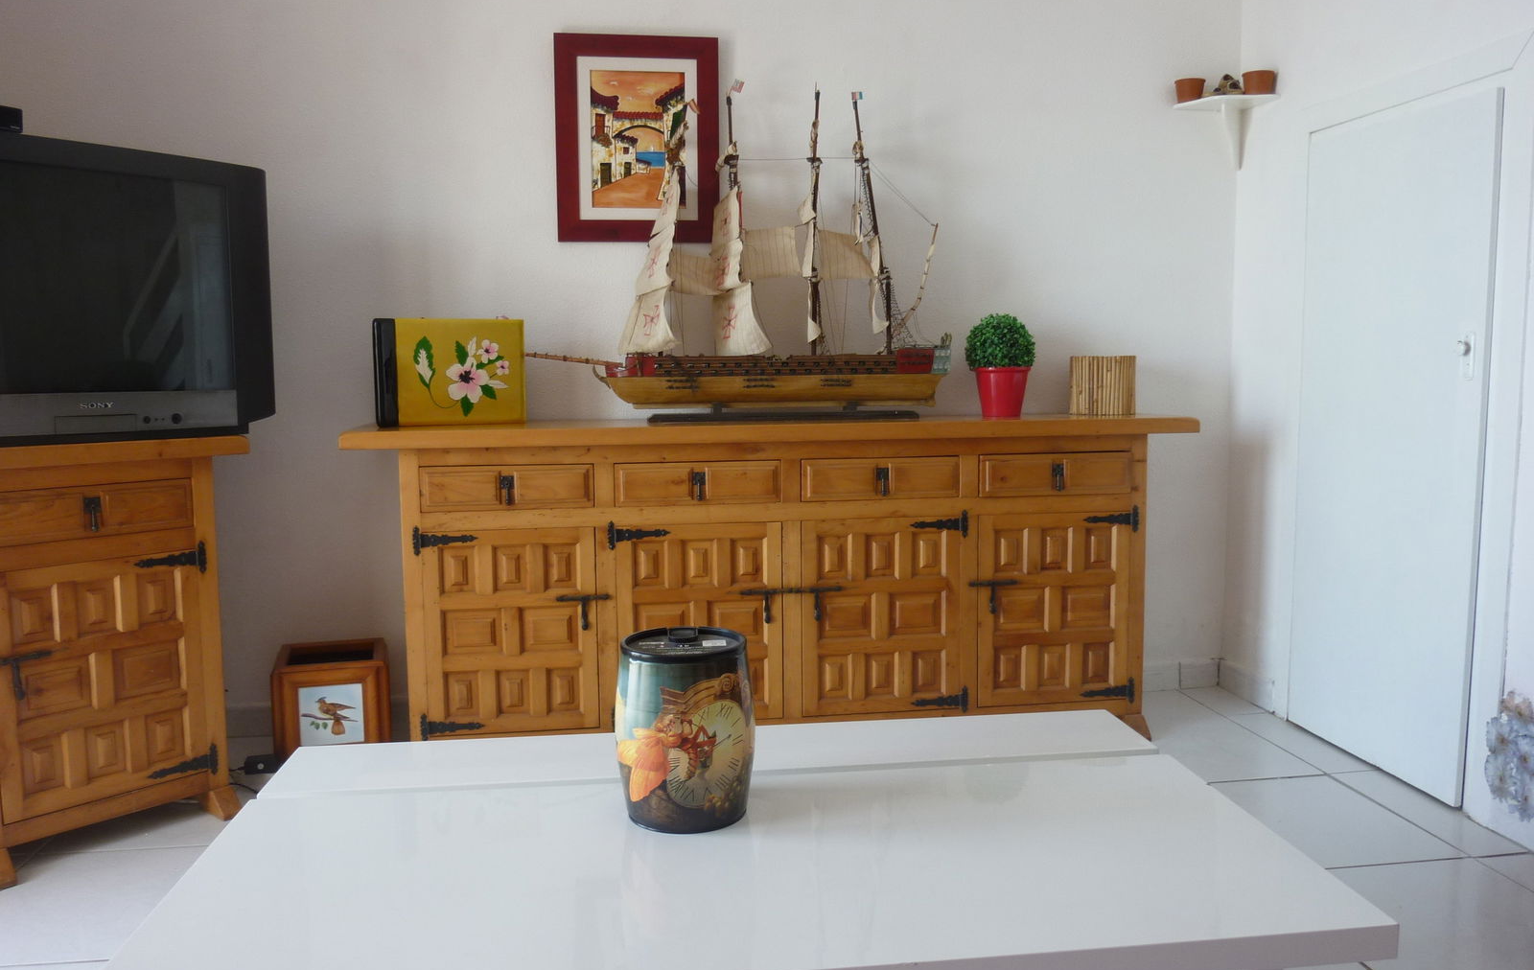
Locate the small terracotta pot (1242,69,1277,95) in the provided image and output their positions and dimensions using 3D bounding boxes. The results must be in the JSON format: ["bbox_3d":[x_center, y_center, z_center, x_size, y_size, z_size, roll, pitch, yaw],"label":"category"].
[{"bbox_3d":[1.313,-1.073,2.953,0.083,0.061,0.083,0,6,0],"label":"small terracotta pot"}]

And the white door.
[{"bbox_3d":[1.459,-0.096,2.611,0.040,1.526,0.628,-1,6,-8],"label":"white door"}]

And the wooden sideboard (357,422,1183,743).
[{"bbox_3d":[0.035,0.246,2.851,2.038,0.825,0.449,-1,6,-8],"label":"wooden sideboard"}]

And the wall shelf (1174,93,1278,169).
[{"bbox_3d":[1.290,-0.981,3.098,0.269,0.179,0.170,4,7,36],"label":"wall shelf"}]

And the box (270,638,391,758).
[{"bbox_3d":[-1.080,0.550,2.789,0.255,0.251,0.293,-2,6,-17],"label":"box"}]

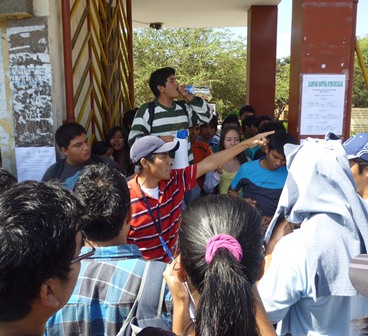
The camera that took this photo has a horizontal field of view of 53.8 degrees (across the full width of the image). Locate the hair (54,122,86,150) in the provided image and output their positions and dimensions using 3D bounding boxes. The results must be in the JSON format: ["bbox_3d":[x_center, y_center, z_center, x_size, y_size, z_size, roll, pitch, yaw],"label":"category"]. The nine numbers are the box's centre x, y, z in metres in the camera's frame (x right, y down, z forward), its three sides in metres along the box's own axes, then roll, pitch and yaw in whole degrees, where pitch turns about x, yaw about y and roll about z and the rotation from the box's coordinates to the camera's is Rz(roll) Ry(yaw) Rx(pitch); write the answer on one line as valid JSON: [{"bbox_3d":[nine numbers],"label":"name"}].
[{"bbox_3d":[-0.667,-0.185,2.130,0.190,0.168,0.170,3,7,28],"label":"hair"}]

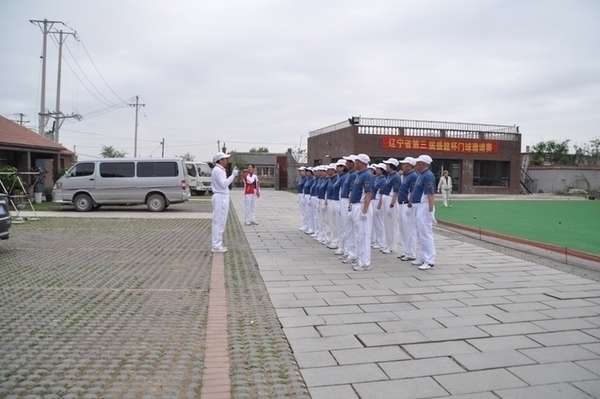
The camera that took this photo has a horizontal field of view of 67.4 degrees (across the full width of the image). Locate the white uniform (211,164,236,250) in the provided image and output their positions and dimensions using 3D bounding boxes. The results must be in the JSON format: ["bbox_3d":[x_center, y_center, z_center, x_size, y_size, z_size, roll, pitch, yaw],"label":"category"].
[{"bbox_3d":[-1.384,0.152,8.152,0.460,1.540,0.480,0,3,-8],"label":"white uniform"}]

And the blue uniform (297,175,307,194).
[{"bbox_3d":[0.067,-0.390,11.330,0.280,0.540,0.450,0,4,-12],"label":"blue uniform"}]

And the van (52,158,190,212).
[{"bbox_3d":[-6.487,-0.566,16.393,4.720,1.900,1.720,0,3,-6],"label":"van"}]

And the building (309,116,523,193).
[{"bbox_3d":[9.091,-3.431,39.359,13.800,5.300,12.000,0,4,-14],"label":"building"}]

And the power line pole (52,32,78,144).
[{"bbox_3d":[-15.548,-5.658,28.991,1.900,10.300,0.450,0,3,-8],"label":"power line pole"}]

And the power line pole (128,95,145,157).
[{"bbox_3d":[-18.113,-6.589,49.712,1.950,9.600,0.400,0,3,-8],"label":"power line pole"}]

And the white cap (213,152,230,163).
[{"bbox_3d":[-1.399,-0.726,8.049,0.280,0.165,0.180,0,3,-6],"label":"white cap"}]

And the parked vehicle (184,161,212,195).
[{"bbox_3d":[-7.585,-1.478,29.235,4.400,2.150,1.800,3,4,35],"label":"parked vehicle"}]

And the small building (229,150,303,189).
[{"bbox_3d":[-3.825,-3.254,48.395,7.200,3.500,5.500,0,3,-7],"label":"small building"}]

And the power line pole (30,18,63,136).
[{"bbox_3d":[-15.348,-5.529,26.891,2.050,10.300,0.400,0,3,-8],"label":"power line pole"}]

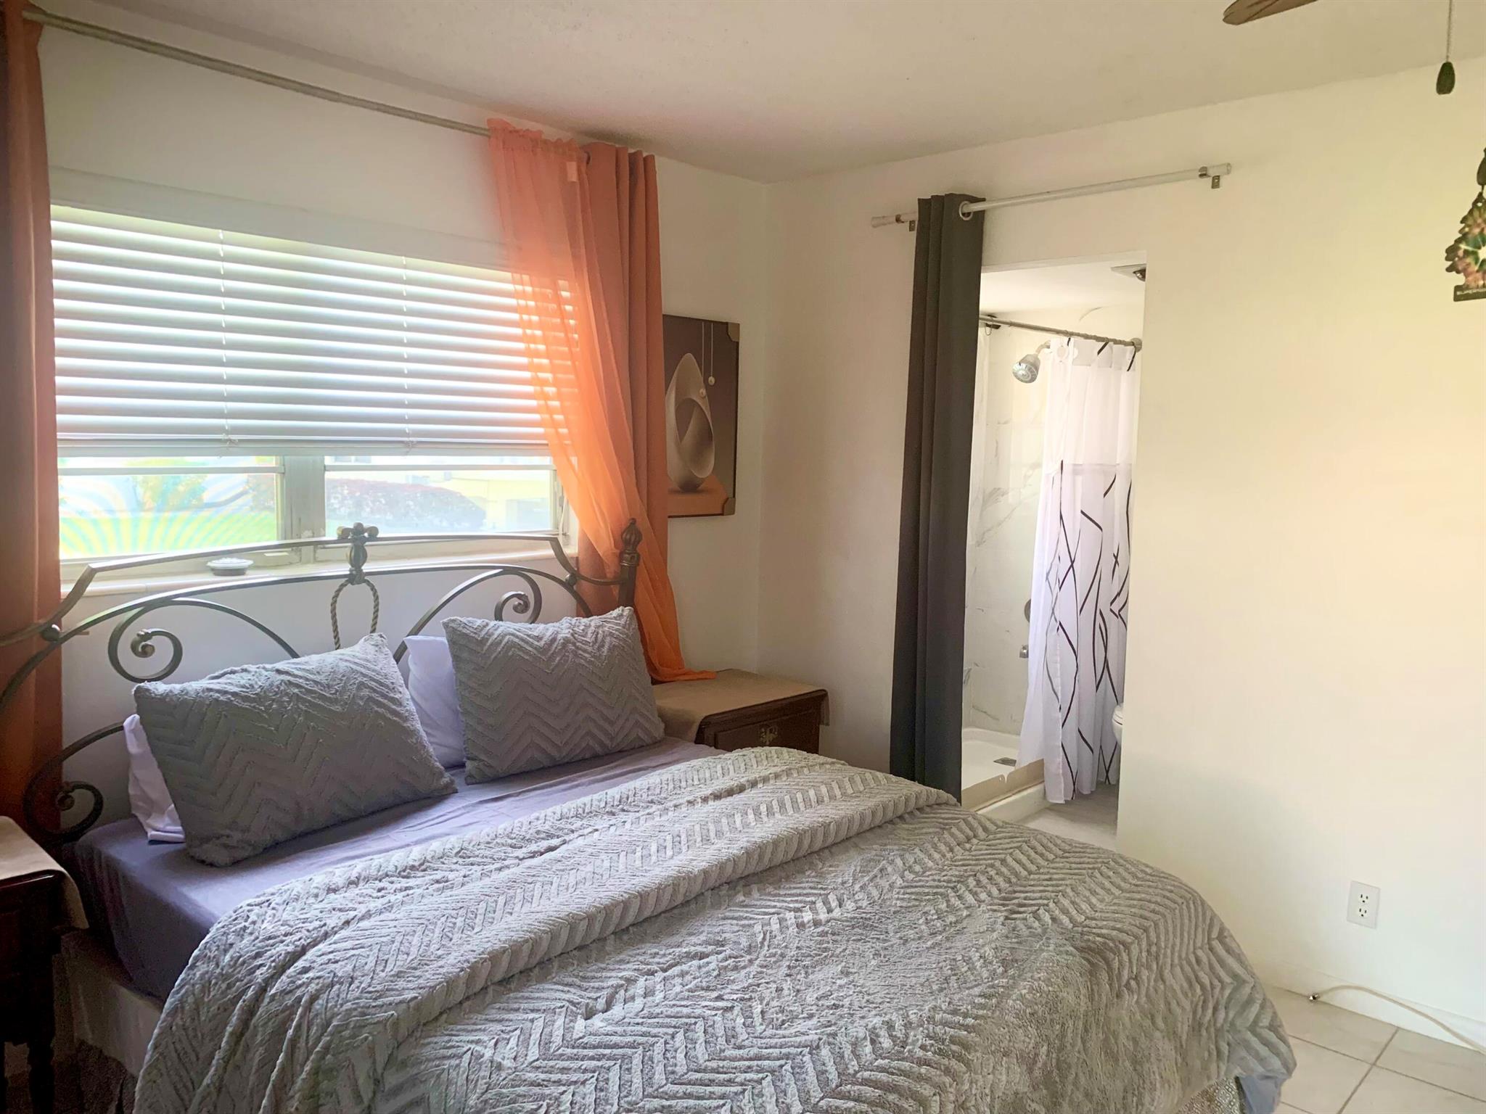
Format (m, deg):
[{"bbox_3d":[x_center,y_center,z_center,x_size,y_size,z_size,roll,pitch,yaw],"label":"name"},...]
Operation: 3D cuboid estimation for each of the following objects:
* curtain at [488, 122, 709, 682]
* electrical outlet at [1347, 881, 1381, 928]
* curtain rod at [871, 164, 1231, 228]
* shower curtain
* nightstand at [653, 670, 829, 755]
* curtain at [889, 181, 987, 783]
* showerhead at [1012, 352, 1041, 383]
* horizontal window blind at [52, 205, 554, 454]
[{"bbox_3d":[-0.413,-0.404,3.590,0.160,1.750,0.940,7,8,42],"label":"curtain"},{"bbox_3d":[1.645,0.925,2.958,0.069,0.111,0.009,7,8,42],"label":"electrical outlet"},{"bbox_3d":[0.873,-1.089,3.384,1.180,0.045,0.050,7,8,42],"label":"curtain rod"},{"bbox_3d":[1.457,0.045,4.689,0.230,1.875,0.800,7,8,42],"label":"shower curtain"},{"bbox_3d":[-0.089,0.778,3.822,0.470,0.647,0.605,7,8,42],"label":"nightstand"},{"bbox_3d":[0.631,-0.056,3.697,0.230,2.195,0.130,7,8,42],"label":"curtain"},{"bbox_3d":[1.294,-0.862,5.098,0.105,0.108,0.115,7,46,42],"label":"showerhead"},{"bbox_3d":[-1.095,-0.559,3.011,0.060,0.575,1.650,7,8,42],"label":"horizontal window blind"}]

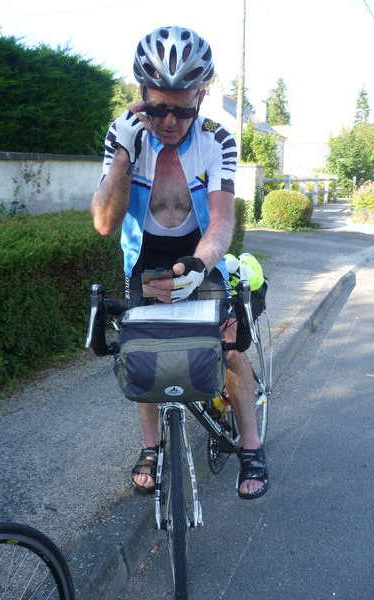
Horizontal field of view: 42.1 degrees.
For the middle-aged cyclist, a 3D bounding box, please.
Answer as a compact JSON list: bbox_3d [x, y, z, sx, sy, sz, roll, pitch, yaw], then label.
[{"bbox_3d":[0.000,-0.041,1.753,0.580,1.660,0.680,2,14,10],"label":"middle-aged cyclist"}]

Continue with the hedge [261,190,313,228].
[{"bbox_3d":[2.530,-2.334,12.200,1.270,0.970,1.220,0,14,0],"label":"hedge"}]

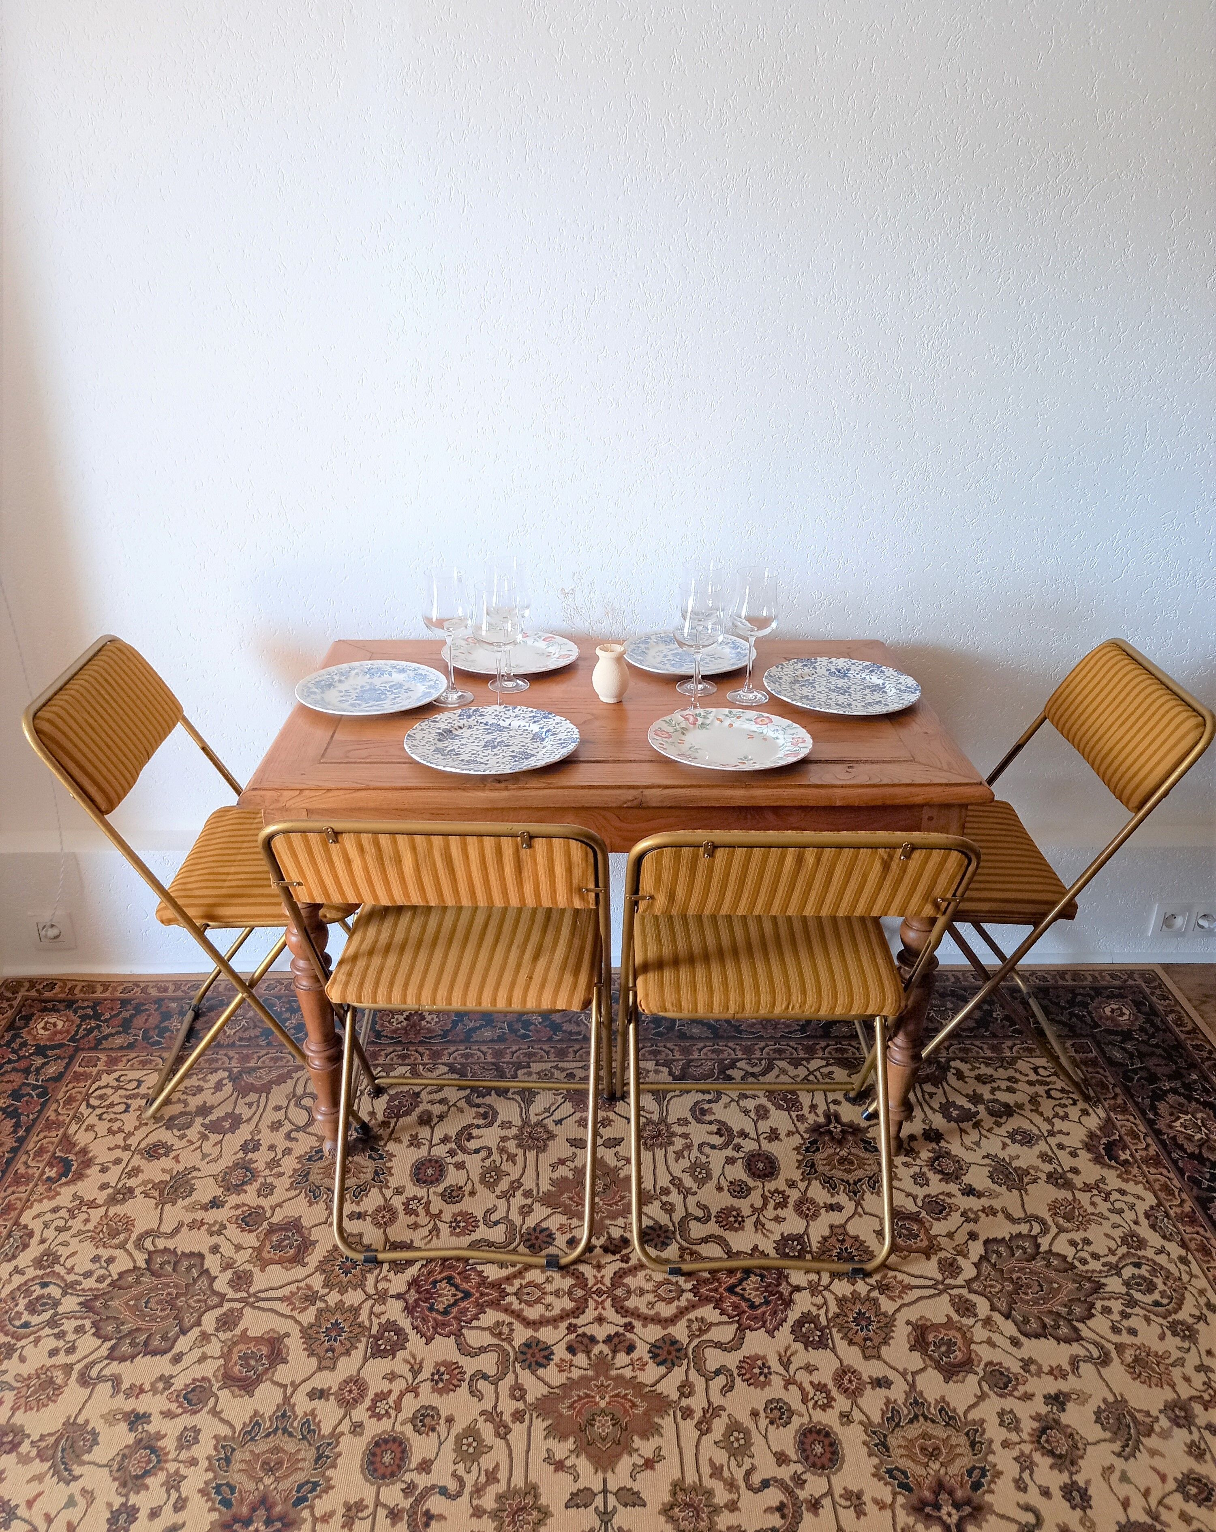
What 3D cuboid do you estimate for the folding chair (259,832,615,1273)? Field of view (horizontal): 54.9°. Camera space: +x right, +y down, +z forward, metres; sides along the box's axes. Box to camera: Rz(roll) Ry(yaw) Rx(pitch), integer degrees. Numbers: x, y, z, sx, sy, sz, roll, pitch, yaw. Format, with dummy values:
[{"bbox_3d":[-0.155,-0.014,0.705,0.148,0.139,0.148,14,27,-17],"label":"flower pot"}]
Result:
[{"bbox_3d":[-0.223,0.341,1.839,0.458,0.803,0.500,1,24,1],"label":"folding chair"}]

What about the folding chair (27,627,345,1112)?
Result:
[{"bbox_3d":[-0.671,0.206,2.140,0.500,0.803,0.458,-1,24,-2],"label":"folding chair"}]

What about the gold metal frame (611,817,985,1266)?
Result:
[{"bbox_3d":[0.244,0.350,1.822,0.458,0.803,0.500,0,24,-1],"label":"gold metal frame"}]

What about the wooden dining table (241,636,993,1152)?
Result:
[{"bbox_3d":[0.008,0.230,2.166,1.085,0.745,0.688,0,24,-1],"label":"wooden dining table"}]

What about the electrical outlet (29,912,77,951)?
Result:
[{"bbox_3d":[-1.197,0.356,2.524,0.086,0.088,0.020,0,24,-1],"label":"electrical outlet"}]

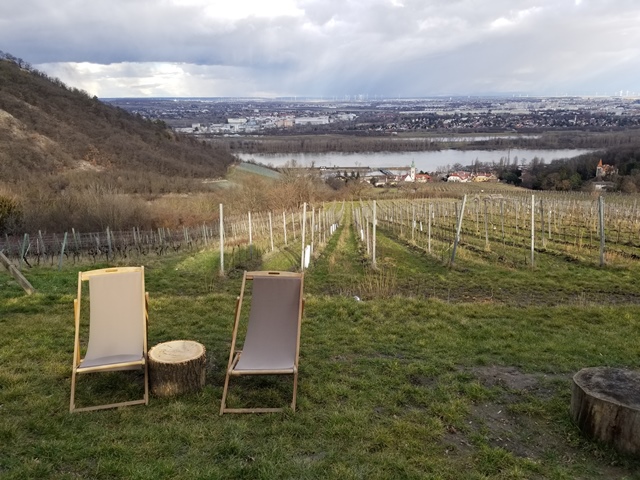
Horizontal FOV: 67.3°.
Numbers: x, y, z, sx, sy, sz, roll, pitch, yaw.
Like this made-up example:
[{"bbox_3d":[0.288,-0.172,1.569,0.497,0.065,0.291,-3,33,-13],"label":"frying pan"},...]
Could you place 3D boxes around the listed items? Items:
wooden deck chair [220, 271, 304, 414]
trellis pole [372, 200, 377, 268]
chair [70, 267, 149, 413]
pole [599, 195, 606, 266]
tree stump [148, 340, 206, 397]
[{"bbox_3d":[-0.454,0.859,4.159,0.587,0.979,0.968,0,9,4],"label":"wooden deck chair"},{"bbox_3d":[1.444,-0.140,12.643,0.065,1.830,0.065,-1,16,0],"label":"trellis pole"},{"bbox_3d":[-1.851,0.858,4.262,0.589,1.037,0.911,-4,9,-18],"label":"chair"},{"bbox_3d":[7.224,-0.214,12.313,0.085,1.850,0.085,-8,12,2],"label":"pole"},{"bbox_3d":[-1.285,1.165,4.360,0.485,0.325,0.485,0,12,0],"label":"tree stump"}]

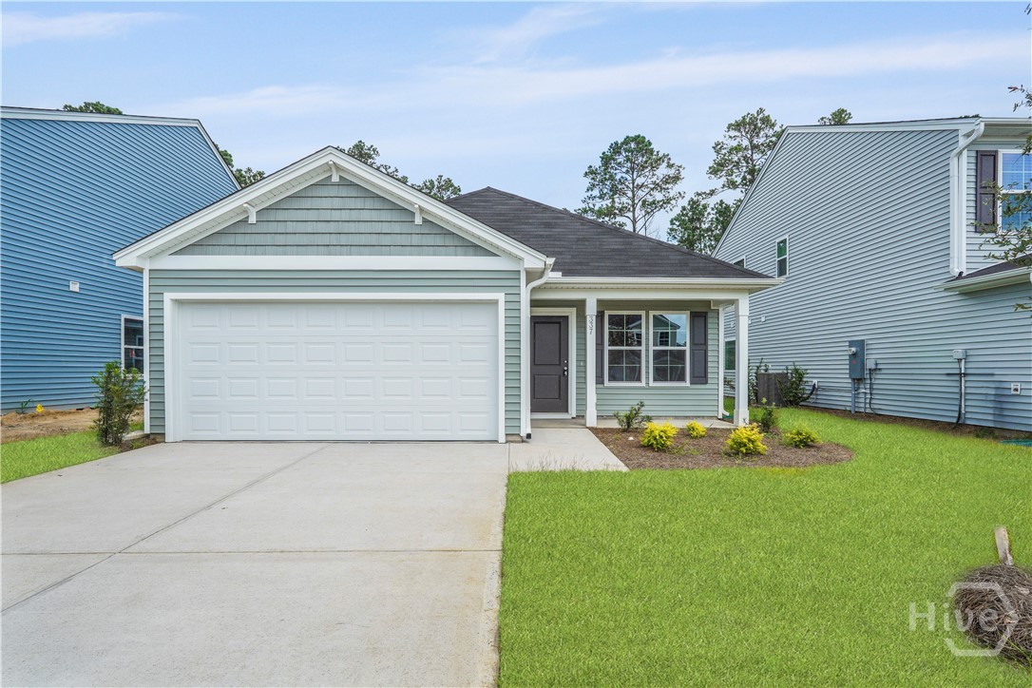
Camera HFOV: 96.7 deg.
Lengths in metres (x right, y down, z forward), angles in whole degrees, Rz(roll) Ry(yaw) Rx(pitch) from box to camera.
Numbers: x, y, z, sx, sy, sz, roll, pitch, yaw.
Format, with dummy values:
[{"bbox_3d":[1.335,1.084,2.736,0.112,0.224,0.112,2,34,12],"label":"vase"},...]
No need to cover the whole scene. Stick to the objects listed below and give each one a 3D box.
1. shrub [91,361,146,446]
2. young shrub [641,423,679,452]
[{"bbox_3d":[-5.820,0.870,6.720,0.690,1.220,0.650,0,-1,0],"label":"shrub"},{"bbox_3d":[2.040,1.297,6.500,0.530,0.390,0.510,0,-1,0],"label":"young shrub"}]

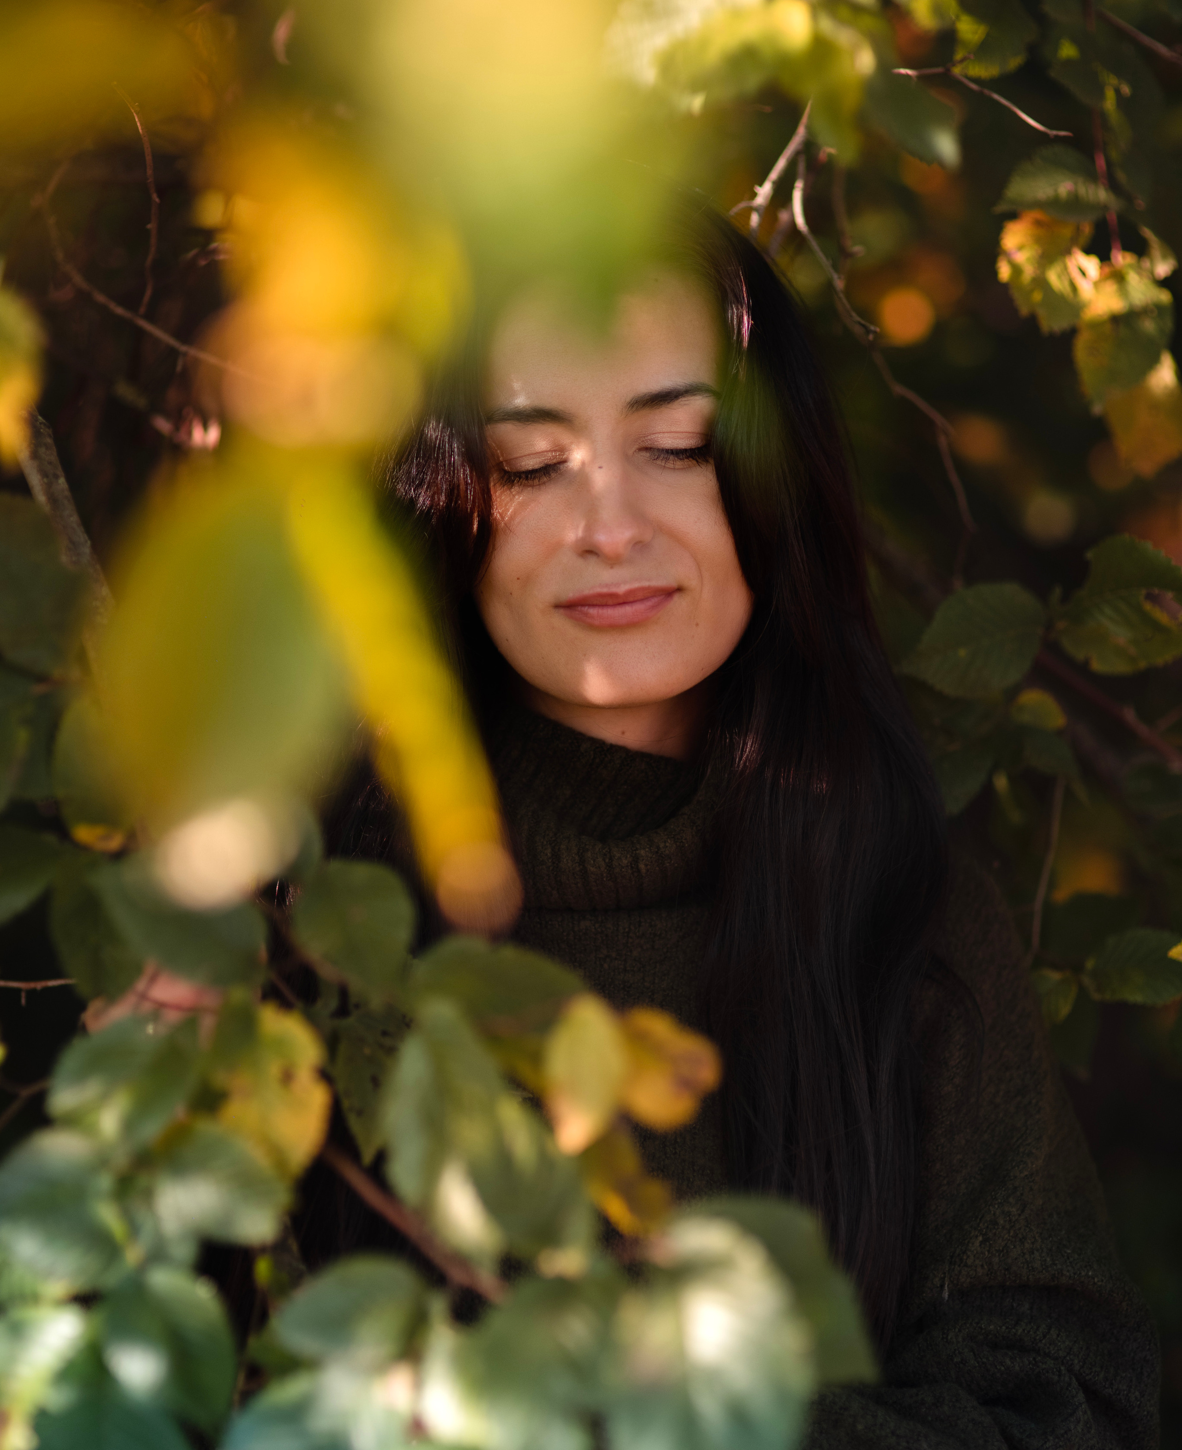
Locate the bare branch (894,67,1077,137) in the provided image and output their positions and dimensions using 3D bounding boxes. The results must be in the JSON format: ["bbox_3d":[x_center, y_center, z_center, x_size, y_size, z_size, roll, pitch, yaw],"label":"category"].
[{"bbox_3d":[0.176,-0.280,1.880,0.082,0.032,0.025,0,0,0],"label":"bare branch"}]

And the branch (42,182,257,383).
[{"bbox_3d":[-0.208,-0.207,1.950,0.102,0.096,0.050,0,2,0],"label":"branch"}]

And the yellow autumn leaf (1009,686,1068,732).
[{"bbox_3d":[0.207,-0.007,1.940,0.027,0.021,0.012,0,0,0],"label":"yellow autumn leaf"}]

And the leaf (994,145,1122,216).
[{"bbox_3d":[0.210,-0.245,1.880,0.056,0.034,0.035,0,2,6],"label":"leaf"}]

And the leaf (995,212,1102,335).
[{"bbox_3d":[0.204,-0.203,1.870,0.047,0.055,0.030,0,2,6],"label":"leaf"}]

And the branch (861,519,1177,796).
[{"bbox_3d":[0.206,-0.032,2.000,0.155,0.134,0.100,0,2,6],"label":"branch"}]

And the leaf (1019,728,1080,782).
[{"bbox_3d":[0.213,0.013,1.950,0.031,0.030,0.014,0,0,0],"label":"leaf"}]

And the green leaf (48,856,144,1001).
[{"bbox_3d":[-0.189,0.078,1.600,0.038,0.056,0.018,0,0,0],"label":"green leaf"}]

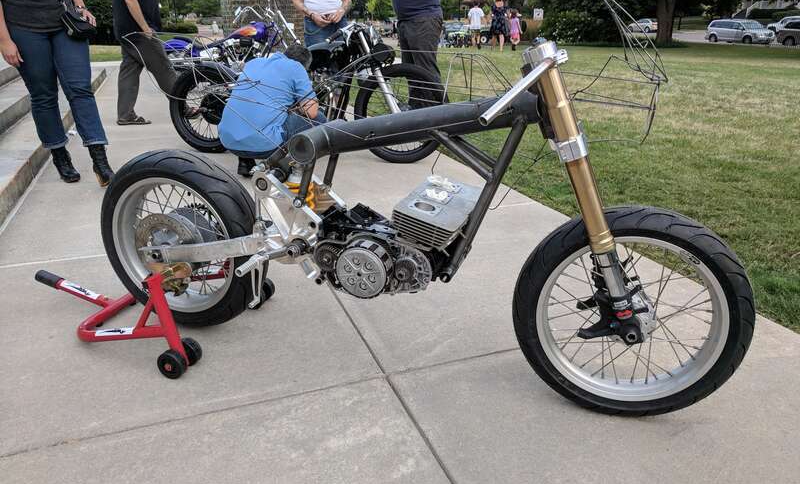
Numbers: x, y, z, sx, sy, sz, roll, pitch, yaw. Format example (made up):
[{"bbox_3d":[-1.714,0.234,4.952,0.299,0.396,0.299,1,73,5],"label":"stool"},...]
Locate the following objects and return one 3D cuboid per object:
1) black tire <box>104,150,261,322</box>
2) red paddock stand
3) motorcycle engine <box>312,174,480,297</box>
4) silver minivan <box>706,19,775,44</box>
[{"bbox_3d":[-0.713,-0.004,1.985,0.620,0.620,0.155,7,22,17],"label":"black tire"},{"bbox_3d":[-0.965,0.148,2.132,0.860,0.300,0.540,7,22,17],"label":"red paddock stand"},{"bbox_3d":[-0.006,-0.009,1.732,0.430,0.290,0.400,7,22,17],"label":"motorcycle engine"},{"bbox_3d":[27.518,-17.049,48.607,1.980,1.760,5.140,-11,23,-25],"label":"silver minivan"}]

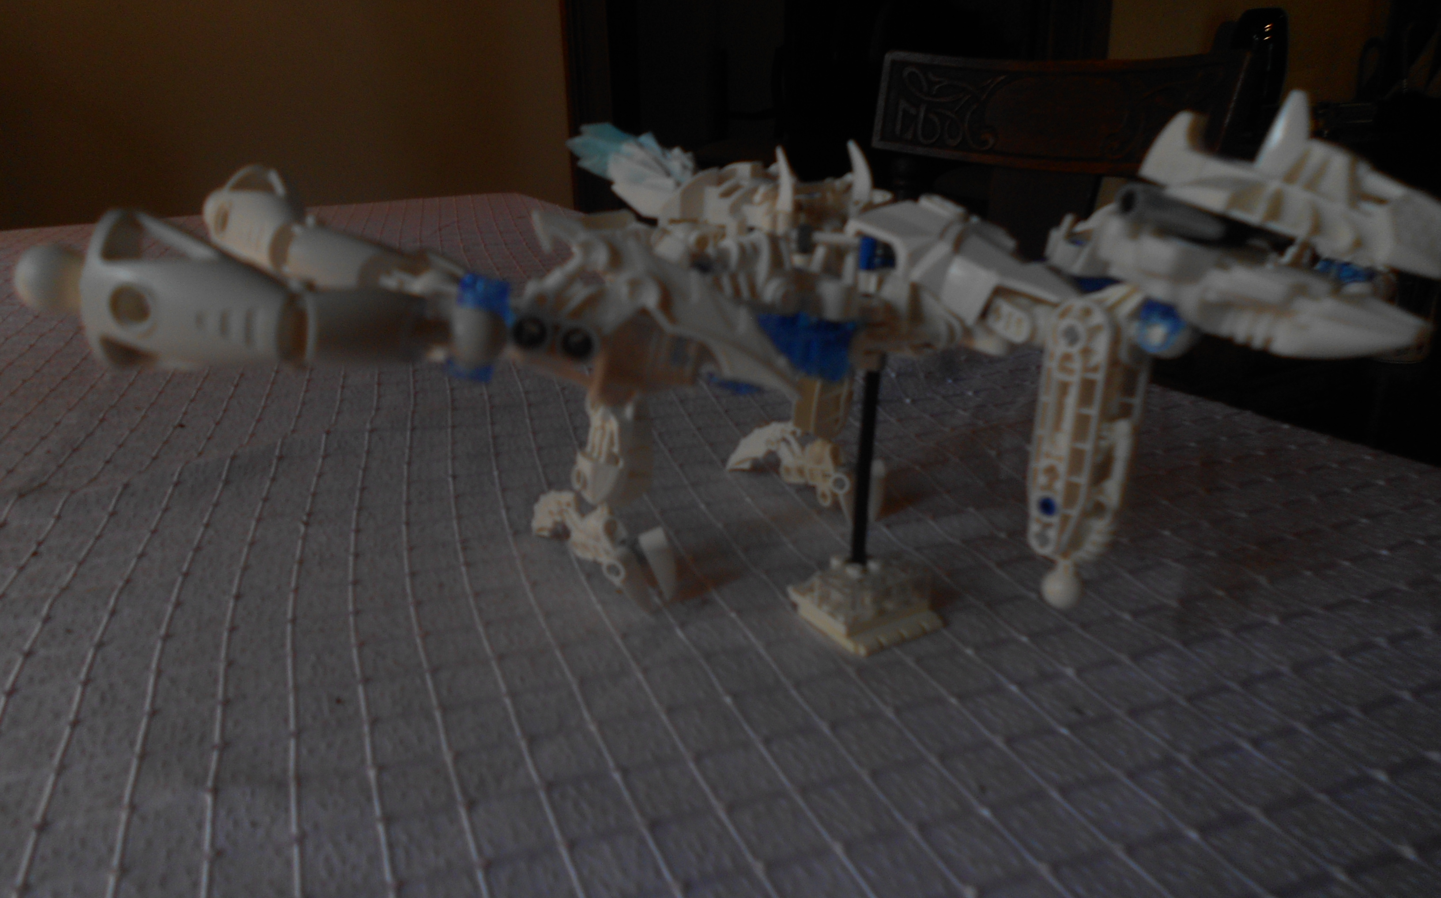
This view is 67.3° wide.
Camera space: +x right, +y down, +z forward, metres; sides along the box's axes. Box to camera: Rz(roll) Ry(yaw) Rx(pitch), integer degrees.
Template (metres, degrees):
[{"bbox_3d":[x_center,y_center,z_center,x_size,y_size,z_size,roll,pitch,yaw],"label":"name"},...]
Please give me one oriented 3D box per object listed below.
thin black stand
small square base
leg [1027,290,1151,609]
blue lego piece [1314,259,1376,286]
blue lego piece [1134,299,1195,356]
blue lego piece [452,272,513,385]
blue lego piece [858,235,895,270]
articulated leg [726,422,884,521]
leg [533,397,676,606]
[{"bbox_3d":[0.045,0.005,0.335,0.005,0.066,0.005,-11,22,-32],"label":"thin black stand"},{"bbox_3d":[0.045,0.045,0.344,0.032,0.018,0.040,-13,21,-32],"label":"small square base"},{"bbox_3d":[0.097,0.000,0.285,0.025,0.082,0.019,-16,23,-38],"label":"leg"},{"bbox_3d":[0.144,-0.041,0.250,0.012,0.008,0.012,-16,23,-38],"label":"blue lego piece"},{"bbox_3d":[0.109,-0.030,0.267,0.013,0.013,0.013,-16,23,-38],"label":"blue lego piece"},{"bbox_3d":[-0.067,-0.034,0.305,0.014,0.028,0.014,-16,23,-38],"label":"blue lego piece"},{"bbox_3d":[0.046,-0.058,0.322,0.011,0.011,0.011,-13,21,-32],"label":"blue lego piece"},{"bbox_3d":[0.033,0.005,0.441,0.068,0.033,0.024,16,25,42],"label":"articulated leg"},{"bbox_3d":[-0.043,0.012,0.374,0.055,0.063,0.023,16,25,42],"label":"leg"}]

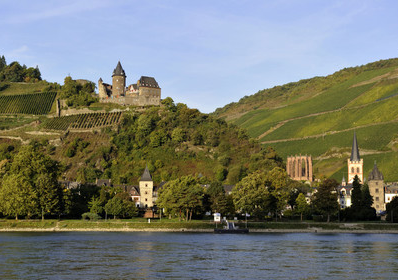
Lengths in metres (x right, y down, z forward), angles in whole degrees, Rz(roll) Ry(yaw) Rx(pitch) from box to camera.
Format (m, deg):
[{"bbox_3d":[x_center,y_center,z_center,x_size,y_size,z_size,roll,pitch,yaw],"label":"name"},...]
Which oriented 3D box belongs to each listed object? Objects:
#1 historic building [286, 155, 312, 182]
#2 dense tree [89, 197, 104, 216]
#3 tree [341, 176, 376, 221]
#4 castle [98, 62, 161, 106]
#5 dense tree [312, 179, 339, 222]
[{"bbox_3d":[64.160,18.310,520.000,16.870,16.870,15.000,-1,-5,7],"label":"historic building"},{"bbox_3d":[-45.940,29.810,366.000,6.270,8.960,6.270,0,-5,0],"label":"dense tree"},{"bbox_3d":[71.100,26.080,364.000,14.710,20.060,11.000,0,-5,0],"label":"tree"},{"bbox_3d":[-55.770,-45.460,660.000,50.920,35.970,36.000,1,-5,-6],"label":"castle"},{"bbox_3d":[55.410,26.450,357.000,11.590,19.240,11.590,0,-5,0],"label":"dense tree"}]

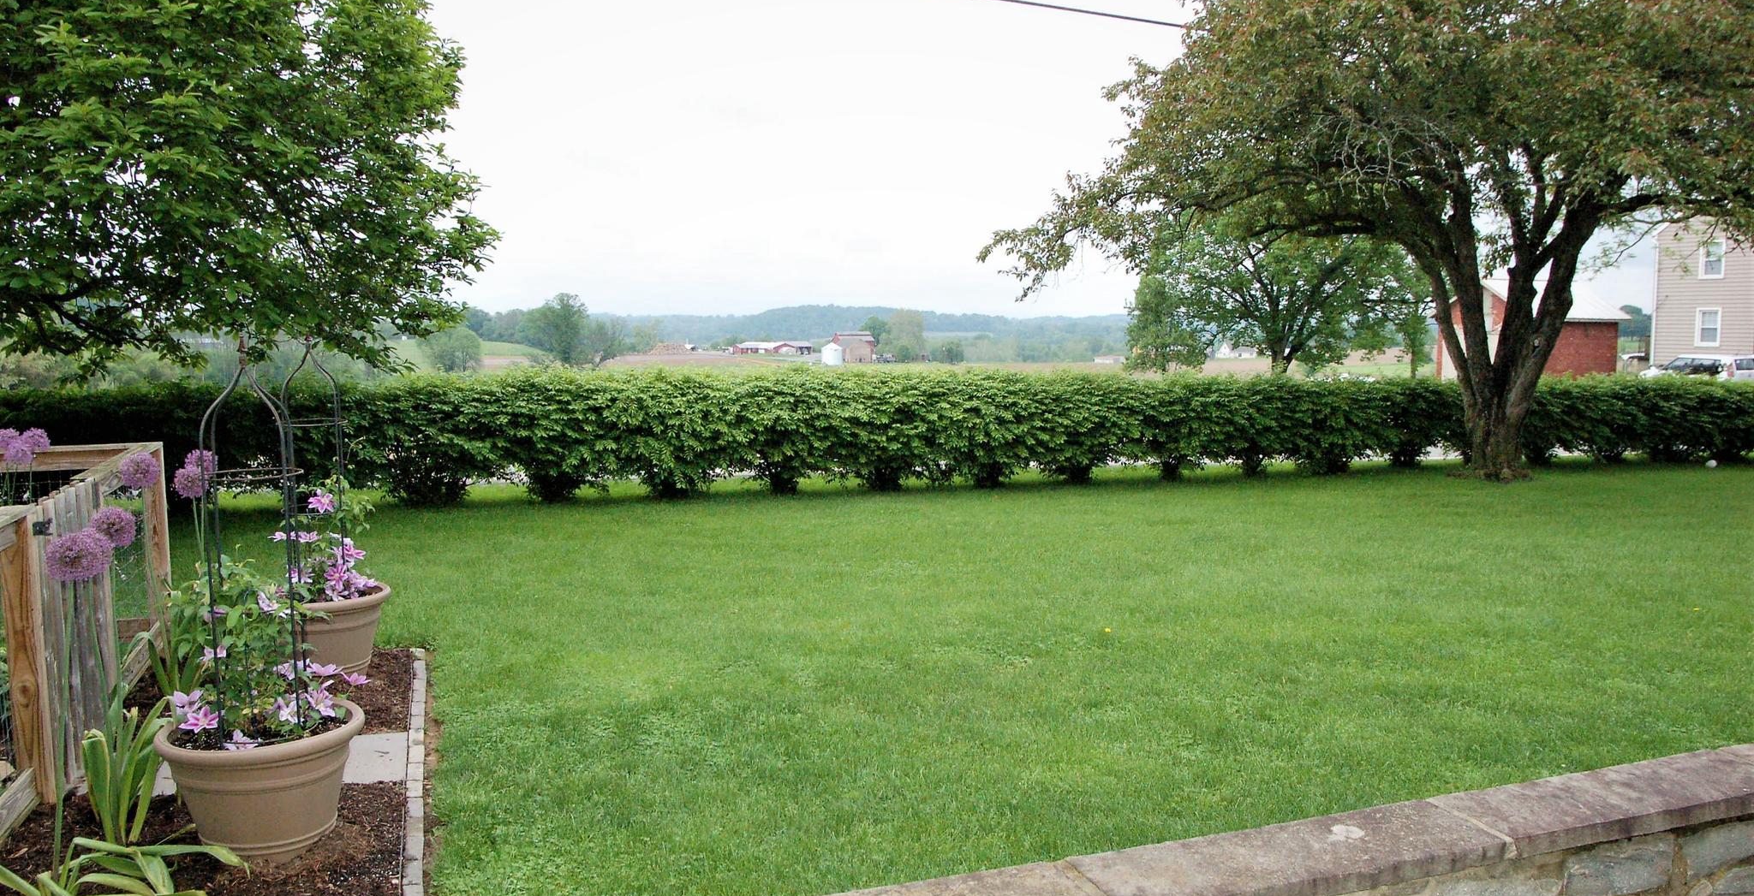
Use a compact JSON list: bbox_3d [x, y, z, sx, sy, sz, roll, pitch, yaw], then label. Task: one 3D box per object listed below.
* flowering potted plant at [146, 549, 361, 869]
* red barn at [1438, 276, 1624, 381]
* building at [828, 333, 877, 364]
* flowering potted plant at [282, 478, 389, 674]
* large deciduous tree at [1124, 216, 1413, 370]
[{"bbox_3d":[-1.913,0.776,3.793,0.610,0.900,0.610,0,5,0],"label":"flowering potted plant"},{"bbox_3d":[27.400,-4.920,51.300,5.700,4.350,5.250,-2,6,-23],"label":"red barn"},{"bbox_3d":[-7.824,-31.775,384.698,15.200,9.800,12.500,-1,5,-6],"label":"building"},{"bbox_3d":[-2.729,0.615,6.020,0.600,0.930,0.600,0,5,0],"label":"flowering potted plant"},{"bbox_3d":[13.228,-4.749,40.739,10.000,6.440,9.000,0,5,0],"label":"large deciduous tree"}]

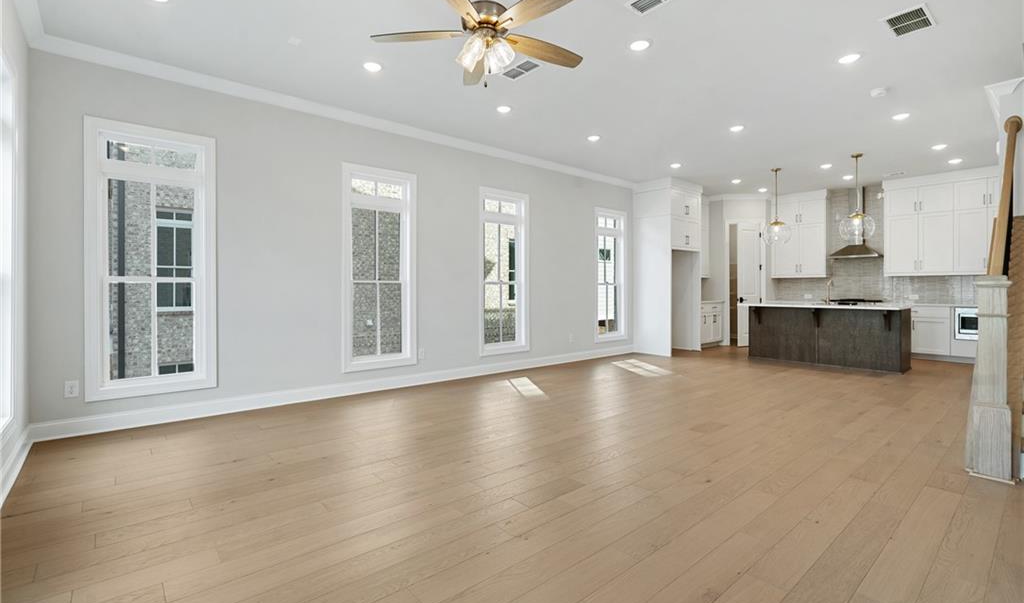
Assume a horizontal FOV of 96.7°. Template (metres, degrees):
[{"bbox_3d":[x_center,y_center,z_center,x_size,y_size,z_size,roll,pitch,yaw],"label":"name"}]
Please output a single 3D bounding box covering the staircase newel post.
[{"bbox_3d":[2.980,0.458,2.817,0.177,1.223,0.182,-1,2,-40],"label":"staircase newel post"}]

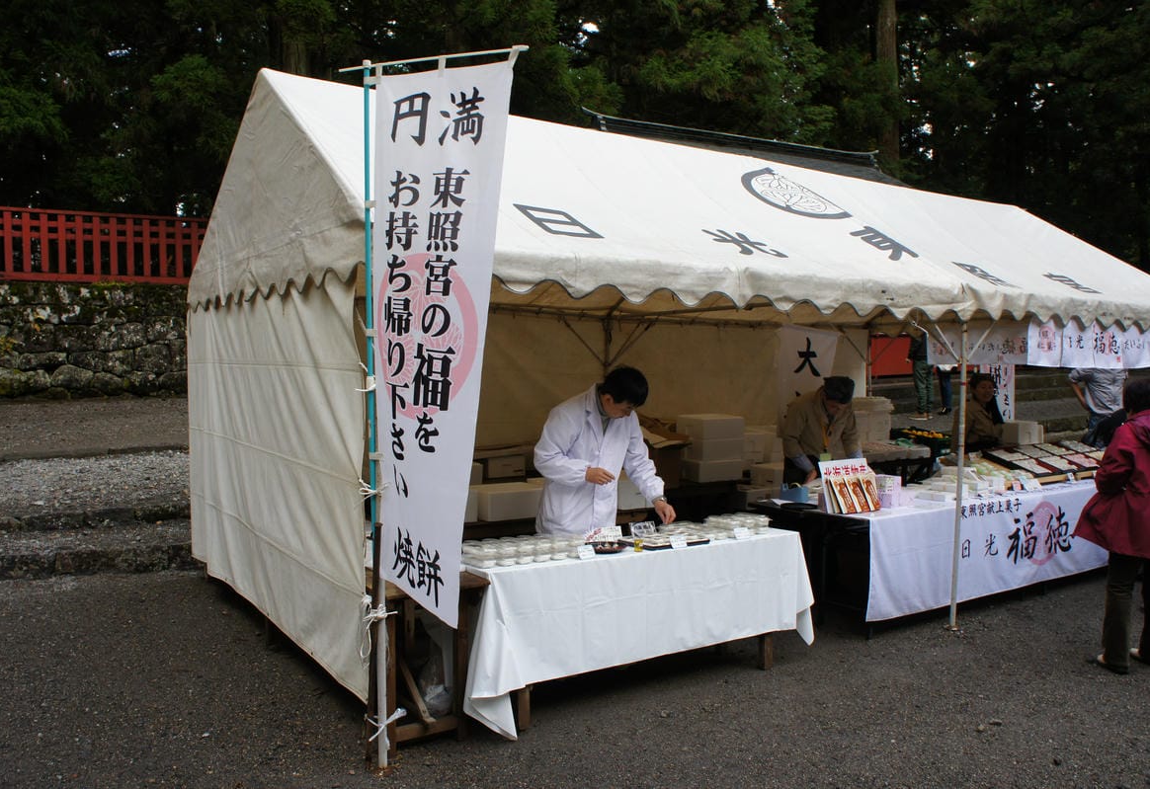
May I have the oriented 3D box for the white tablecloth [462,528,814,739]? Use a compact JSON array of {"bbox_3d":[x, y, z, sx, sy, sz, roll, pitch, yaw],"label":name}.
[{"bbox_3d":[0.329,1.102,4.545,1.860,0.710,0.530,-2,3,-29],"label":"white tablecloth"}]

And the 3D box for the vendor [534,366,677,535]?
[{"bbox_3d":[0.127,0.649,4.810,0.660,1.600,0.540,-2,3,-30],"label":"vendor"}]

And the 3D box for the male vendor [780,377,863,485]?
[{"bbox_3d":[1.675,0.601,6.060,0.530,1.380,0.500,0,4,-20],"label":"male vendor"}]

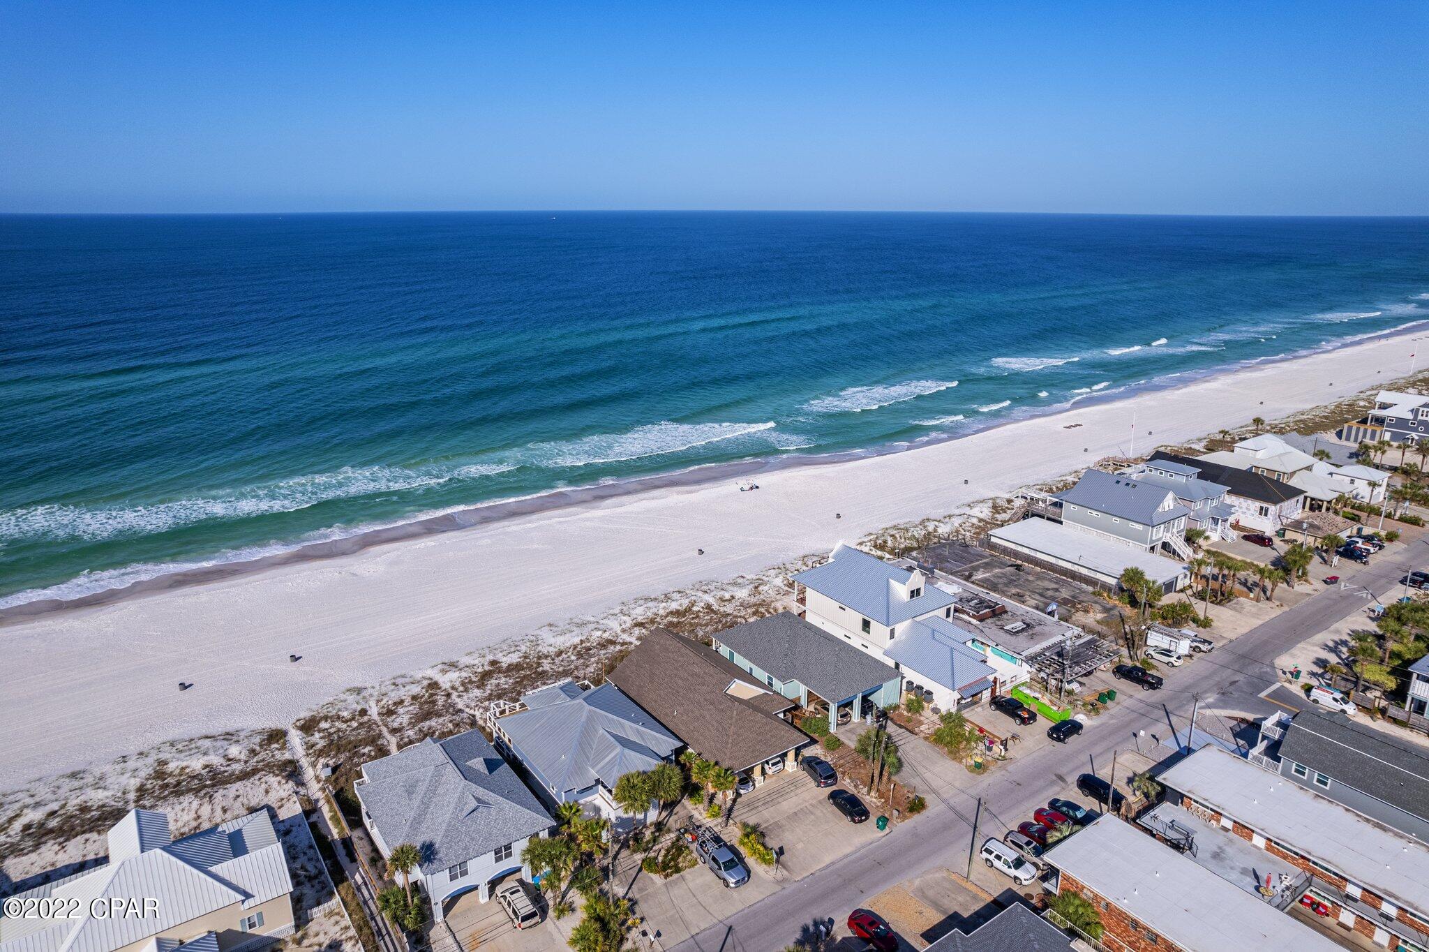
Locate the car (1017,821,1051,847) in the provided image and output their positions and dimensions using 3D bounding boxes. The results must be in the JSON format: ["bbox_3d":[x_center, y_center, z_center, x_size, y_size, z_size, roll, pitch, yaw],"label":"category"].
[{"bbox_3d":[30.819,33.999,81.520,1.830,1.460,4.700,-14,22,-38],"label":"car"}]

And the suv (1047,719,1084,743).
[{"bbox_3d":[39.965,28.771,98.798,4.450,1.620,1.840,-12,21,-34],"label":"suv"}]

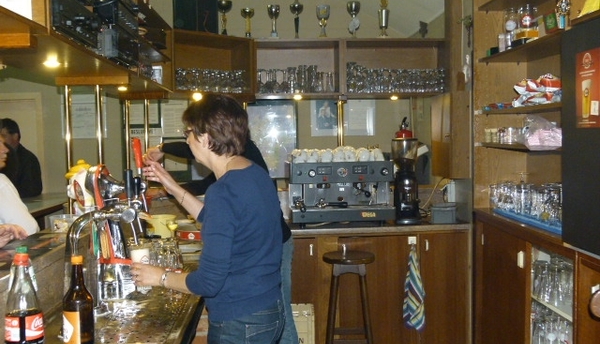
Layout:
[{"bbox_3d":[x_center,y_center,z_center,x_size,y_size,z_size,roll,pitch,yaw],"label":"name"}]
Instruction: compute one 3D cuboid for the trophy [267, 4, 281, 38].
[{"bbox_3d":[-0.184,-1.069,4.352,0.095,0.255,0.095,-1,3,-4],"label":"trophy"}]

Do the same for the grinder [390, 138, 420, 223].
[{"bbox_3d":[0.760,0.060,4.390,0.194,0.604,0.320,-1,3,-4],"label":"grinder"}]

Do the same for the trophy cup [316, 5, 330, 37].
[{"bbox_3d":[0.171,-1.075,4.375,0.102,0.255,0.102,-1,3,-4],"label":"trophy cup"}]

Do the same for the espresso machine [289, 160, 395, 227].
[{"bbox_3d":[0.278,0.141,4.348,0.715,0.459,0.490,-1,3,-4],"label":"espresso machine"}]

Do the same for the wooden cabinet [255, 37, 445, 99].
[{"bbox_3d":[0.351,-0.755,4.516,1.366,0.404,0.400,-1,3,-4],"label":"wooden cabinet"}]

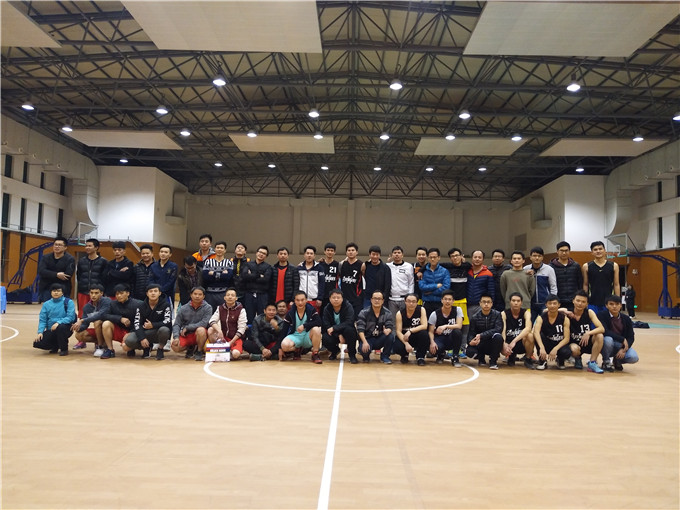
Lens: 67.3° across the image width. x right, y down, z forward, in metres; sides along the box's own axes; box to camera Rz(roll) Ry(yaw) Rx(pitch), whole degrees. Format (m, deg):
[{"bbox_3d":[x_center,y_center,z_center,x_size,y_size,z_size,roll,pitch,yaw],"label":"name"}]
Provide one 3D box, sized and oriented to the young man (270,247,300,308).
[{"bbox_3d":[-0.905,0.730,8.367,0.510,1.711,0.320,1,-4,-2],"label":"young man"}]

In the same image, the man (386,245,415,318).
[{"bbox_3d":[1.004,0.740,8.420,0.520,1.781,0.340,1,-4,8],"label":"man"}]

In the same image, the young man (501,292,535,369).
[{"bbox_3d":[2.574,1.067,7.404,0.520,1.043,0.700,0,-4,20],"label":"young man"}]

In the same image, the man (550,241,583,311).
[{"bbox_3d":[3.423,0.706,7.748,0.530,1.820,0.330,0,-4,18],"label":"man"}]

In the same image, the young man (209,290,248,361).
[{"bbox_3d":[-1.621,0.997,7.427,0.580,1.003,0.700,1,-4,-3],"label":"young man"}]

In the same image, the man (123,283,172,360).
[{"bbox_3d":[-2.821,0.952,7.528,0.620,1.062,0.680,2,-4,-6],"label":"man"}]

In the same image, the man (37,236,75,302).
[{"bbox_3d":[-4.617,0.607,8.314,0.520,1.790,0.340,2,-4,-13],"label":"man"}]

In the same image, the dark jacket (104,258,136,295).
[{"bbox_3d":[-3.593,0.358,8.341,0.460,0.669,0.320,2,-4,-10],"label":"dark jacket"}]

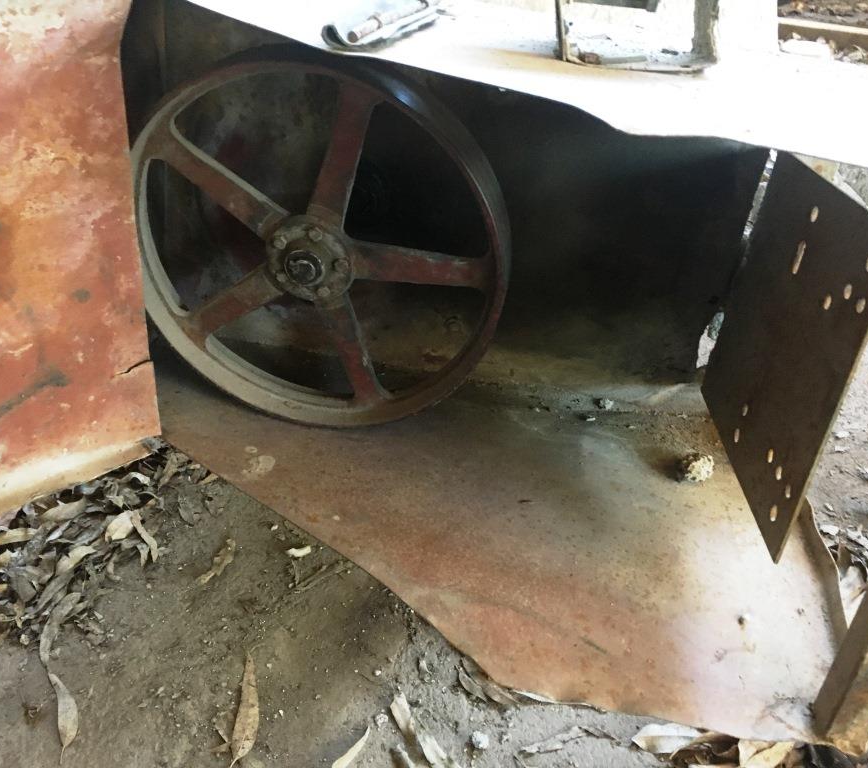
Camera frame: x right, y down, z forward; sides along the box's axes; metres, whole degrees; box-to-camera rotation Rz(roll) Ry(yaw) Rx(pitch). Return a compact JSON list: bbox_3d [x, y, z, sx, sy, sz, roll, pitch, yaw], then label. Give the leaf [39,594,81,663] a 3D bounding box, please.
[{"bbox_3d":[-0.460,0.299,1.058,0.022,0.020,0.094,4,33,-3],"label":"leaf"}]

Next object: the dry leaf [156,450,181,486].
[{"bbox_3d":[-0.408,0.130,1.323,0.018,0.018,0.070,8,33,3],"label":"dry leaf"}]

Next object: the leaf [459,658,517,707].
[{"bbox_3d":[0.064,0.367,1.052,0.076,0.018,0.030,30,40,32],"label":"leaf"}]

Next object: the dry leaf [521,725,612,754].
[{"bbox_3d":[0.189,0.506,1.224,0.138,0.020,0.037,0,31,-11],"label":"dry leaf"}]

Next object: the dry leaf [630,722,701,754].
[{"bbox_3d":[0.276,0.416,1.006,0.084,0.016,0.035,-1,34,-10],"label":"dry leaf"}]

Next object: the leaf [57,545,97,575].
[{"bbox_3d":[-0.592,0.287,1.402,0.033,0.030,0.083,18,33,19],"label":"leaf"}]

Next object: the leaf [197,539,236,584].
[{"bbox_3d":[-0.362,0.306,1.467,0.032,0.018,0.115,11,31,8],"label":"leaf"}]

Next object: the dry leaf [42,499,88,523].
[{"bbox_3d":[-0.636,0.221,1.484,0.090,0.030,0.037,-19,39,-35],"label":"dry leaf"}]

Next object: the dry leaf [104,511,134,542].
[{"bbox_3d":[-0.543,0.244,1.482,0.042,0.030,0.081,0,31,-10],"label":"dry leaf"}]

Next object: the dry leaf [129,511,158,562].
[{"bbox_3d":[-0.403,0.212,1.194,0.016,0.020,0.091,-15,39,-29],"label":"dry leaf"}]

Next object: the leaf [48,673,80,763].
[{"bbox_3d":[-0.508,0.454,1.187,0.029,0.018,0.156,-10,34,-25],"label":"leaf"}]

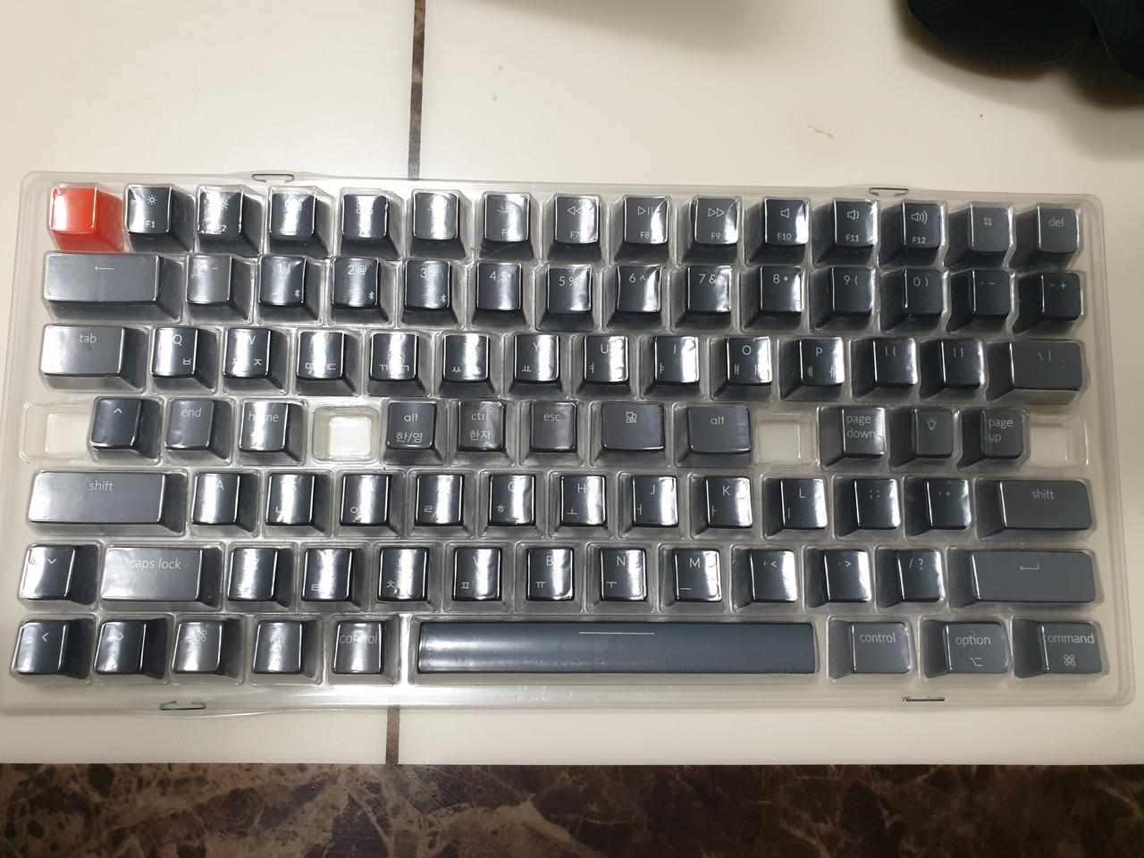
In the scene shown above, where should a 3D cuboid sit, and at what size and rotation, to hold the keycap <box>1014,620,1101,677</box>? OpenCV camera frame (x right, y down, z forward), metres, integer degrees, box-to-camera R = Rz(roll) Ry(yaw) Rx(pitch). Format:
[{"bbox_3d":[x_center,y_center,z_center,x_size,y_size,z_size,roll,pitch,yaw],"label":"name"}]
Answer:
[{"bbox_3d":[0.147,0.066,0.257,0.023,0.009,0.018,1,81,-3],"label":"keycap"}]

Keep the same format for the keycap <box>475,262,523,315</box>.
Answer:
[{"bbox_3d":[-0.022,-0.042,0.260,0.018,0.011,0.018,1,83,-3],"label":"keycap"}]

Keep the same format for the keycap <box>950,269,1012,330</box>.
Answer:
[{"bbox_3d":[0.130,-0.041,0.271,0.018,0.011,0.018,1,81,-3],"label":"keycap"}]

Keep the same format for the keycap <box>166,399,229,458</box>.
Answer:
[{"bbox_3d":[-0.110,0.000,0.251,0.018,0.009,0.018,1,83,-3],"label":"keycap"}]

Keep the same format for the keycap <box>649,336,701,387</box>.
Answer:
[{"bbox_3d":[0.032,-0.019,0.264,0.018,0.010,0.018,1,82,-3],"label":"keycap"}]

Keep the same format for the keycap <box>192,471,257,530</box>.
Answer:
[{"bbox_3d":[-0.102,0.022,0.251,0.018,0.009,0.018,1,82,-3],"label":"keycap"}]

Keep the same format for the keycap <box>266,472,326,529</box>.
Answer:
[{"bbox_3d":[-0.080,0.022,0.249,0.018,0.009,0.018,1,83,-3],"label":"keycap"}]

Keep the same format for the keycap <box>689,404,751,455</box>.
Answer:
[{"bbox_3d":[0.043,0.002,0.258,0.023,0.009,0.018,1,83,-3],"label":"keycap"}]

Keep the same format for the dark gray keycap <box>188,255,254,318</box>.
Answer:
[{"bbox_3d":[-0.107,-0.043,0.256,0.018,0.011,0.018,1,82,-3],"label":"dark gray keycap"}]

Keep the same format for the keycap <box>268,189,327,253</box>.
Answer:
[{"bbox_3d":[-0.083,-0.062,0.260,0.018,0.011,0.018,1,82,-3],"label":"keycap"}]

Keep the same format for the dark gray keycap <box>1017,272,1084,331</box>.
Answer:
[{"bbox_3d":[0.150,-0.040,0.268,0.018,0.011,0.018,1,83,-3],"label":"dark gray keycap"}]

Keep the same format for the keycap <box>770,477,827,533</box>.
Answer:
[{"bbox_3d":[0.069,0.024,0.259,0.018,0.009,0.018,1,82,-3],"label":"keycap"}]

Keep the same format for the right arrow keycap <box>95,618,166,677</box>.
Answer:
[{"bbox_3d":[-0.126,0.062,0.242,0.018,0.009,0.018,1,82,-3],"label":"right arrow keycap"}]

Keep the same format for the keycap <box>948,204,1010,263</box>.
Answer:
[{"bbox_3d":[0.130,-0.061,0.272,0.018,0.011,0.018,1,82,-3],"label":"keycap"}]

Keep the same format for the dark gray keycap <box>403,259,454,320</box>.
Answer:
[{"bbox_3d":[-0.044,-0.041,0.262,0.018,0.011,0.018,1,82,-3],"label":"dark gray keycap"}]

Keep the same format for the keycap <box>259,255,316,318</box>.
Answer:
[{"bbox_3d":[-0.085,-0.043,0.258,0.018,0.011,0.018,1,83,-3],"label":"keycap"}]

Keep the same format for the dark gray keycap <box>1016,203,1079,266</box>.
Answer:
[{"bbox_3d":[0.150,-0.060,0.270,0.018,0.011,0.018,1,82,-3],"label":"dark gray keycap"}]

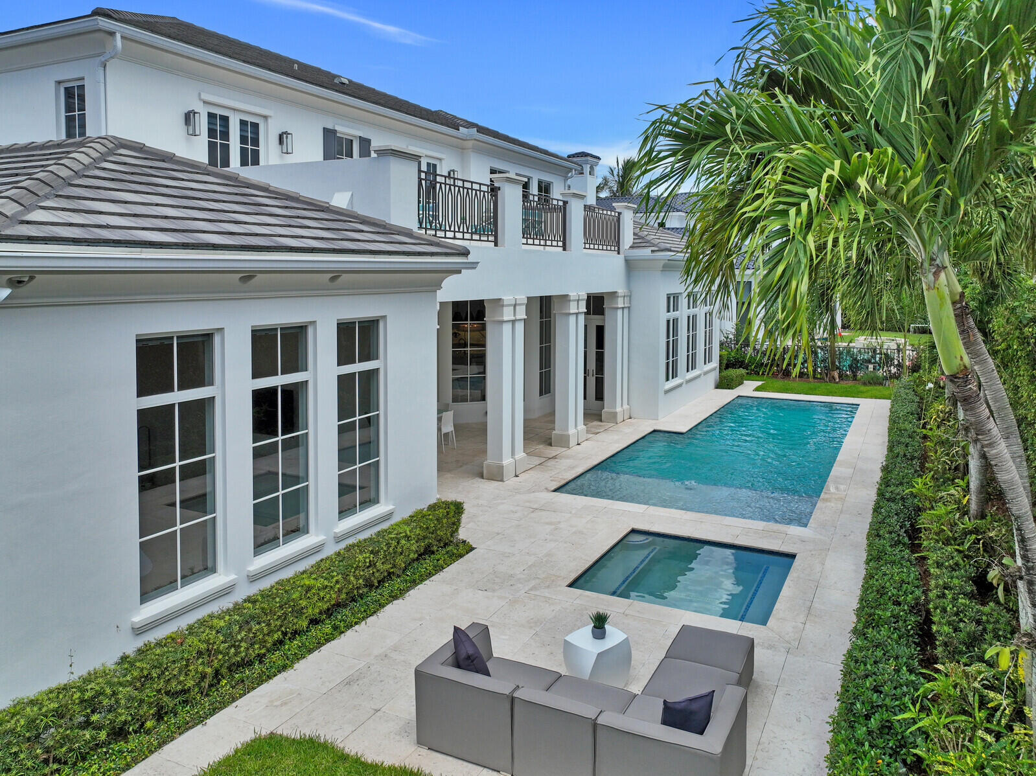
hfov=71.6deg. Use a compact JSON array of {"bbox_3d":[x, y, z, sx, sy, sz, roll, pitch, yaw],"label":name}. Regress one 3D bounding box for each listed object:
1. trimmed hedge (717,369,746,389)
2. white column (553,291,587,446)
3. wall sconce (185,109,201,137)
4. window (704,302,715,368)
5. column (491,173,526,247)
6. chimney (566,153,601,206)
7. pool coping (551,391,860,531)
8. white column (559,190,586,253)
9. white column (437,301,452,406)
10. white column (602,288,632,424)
[{"bbox_3d":[7.166,-0.335,24.167,0.660,0.510,1.650,5,10,28],"label":"trimmed hedge"},{"bbox_3d":[1.110,-0.401,15.582,0.425,3.269,0.882,4,10,28],"label":"white column"},{"bbox_3d":[-5.592,-4.555,12.306,0.230,0.410,0.140,5,10,28],"label":"wall sconce"},{"bbox_3d":[6.001,-1.875,22.563,0.120,2.300,1.200,5,10,28],"label":"window"},{"bbox_3d":[-0.154,-3.088,12.630,0.320,1.200,0.720,5,10,28],"label":"column"},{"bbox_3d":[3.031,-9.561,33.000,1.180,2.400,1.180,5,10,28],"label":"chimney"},{"bbox_3d":[5.108,1.304,16.246,4.068,0.400,11.304,4,10,28],"label":"pool coping"},{"bbox_3d":[1.158,-3.492,15.117,0.378,1.224,0.720,4,10,28],"label":"white column"},{"bbox_3d":[-1.859,-0.846,17.760,0.324,2.621,0.252,-3,9,-16],"label":"white column"},{"bbox_3d":[2.495,-0.799,18.076,0.425,3.269,0.882,4,10,28],"label":"white column"}]

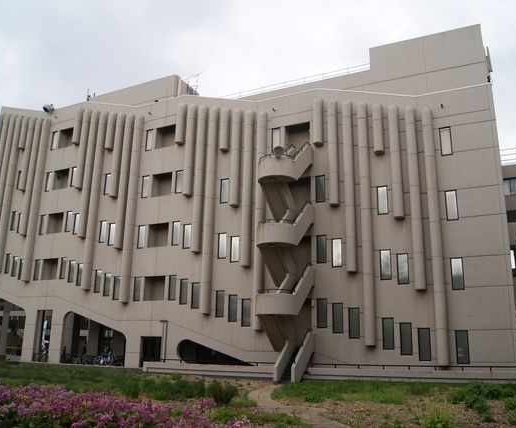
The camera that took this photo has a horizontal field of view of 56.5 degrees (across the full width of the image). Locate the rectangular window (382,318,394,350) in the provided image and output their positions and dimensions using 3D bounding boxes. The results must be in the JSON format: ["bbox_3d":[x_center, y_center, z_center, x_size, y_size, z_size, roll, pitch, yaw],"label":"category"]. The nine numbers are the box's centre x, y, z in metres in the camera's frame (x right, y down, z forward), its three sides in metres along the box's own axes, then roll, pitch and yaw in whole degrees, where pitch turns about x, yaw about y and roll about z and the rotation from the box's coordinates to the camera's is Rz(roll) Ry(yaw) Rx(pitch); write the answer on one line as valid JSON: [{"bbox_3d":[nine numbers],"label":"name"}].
[{"bbox_3d":[7.401,6.780,27.150,0.610,1.719,0.150,-5,-14,26],"label":"rectangular window"}]

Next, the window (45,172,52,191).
[{"bbox_3d":[-17.534,-2.650,40.283,0.605,1.650,0.120,-6,-16,25],"label":"window"}]

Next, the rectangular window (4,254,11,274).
[{"bbox_3d":[-20.383,4.086,39.169,0.570,1.630,0.150,-5,-15,25],"label":"rectangular window"}]

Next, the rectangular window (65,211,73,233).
[{"bbox_3d":[-14.922,0.609,37.930,0.590,1.660,0.130,-6,-16,26],"label":"rectangular window"}]

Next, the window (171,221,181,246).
[{"bbox_3d":[-5.933,1.447,35.115,0.610,1.719,0.150,-5,-14,26],"label":"window"}]

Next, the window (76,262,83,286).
[{"bbox_3d":[-13.179,4.512,35.555,0.570,1.630,0.150,-5,-15,25],"label":"window"}]

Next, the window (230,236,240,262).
[{"bbox_3d":[-1.478,2.242,30.608,0.590,1.660,0.130,-6,-16,26],"label":"window"}]

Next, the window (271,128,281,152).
[{"bbox_3d":[1.217,-4.932,32.060,0.600,1.688,0.150,-6,-16,25],"label":"window"}]

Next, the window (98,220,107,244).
[{"bbox_3d":[-11.683,1.374,36.255,0.605,1.650,0.120,-6,-16,25],"label":"window"}]

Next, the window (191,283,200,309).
[{"bbox_3d":[-4.159,5.435,31.979,0.600,1.688,0.150,-6,-16,25],"label":"window"}]

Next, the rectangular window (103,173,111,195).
[{"bbox_3d":[-11.823,-2.343,37.834,0.600,1.688,0.150,-6,-16,25],"label":"rectangular window"}]

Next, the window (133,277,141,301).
[{"bbox_3d":[-8.889,5.606,35.652,0.610,1.719,0.150,-5,-14,26],"label":"window"}]

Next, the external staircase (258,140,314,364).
[{"bbox_3d":[1.421,2.034,26.963,2.300,13.650,3.720,-6,-16,26],"label":"external staircase"}]

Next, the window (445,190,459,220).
[{"bbox_3d":[10.225,-0.450,25.348,0.590,1.660,0.130,-6,-16,26],"label":"window"}]

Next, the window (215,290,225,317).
[{"bbox_3d":[-2.374,5.710,30.411,0.605,1.650,0.120,-6,-16,25],"label":"window"}]

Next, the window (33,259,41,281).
[{"bbox_3d":[-17.628,4.521,38.372,0.605,1.650,0.120,-6,-16,25],"label":"window"}]

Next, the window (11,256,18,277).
[{"bbox_3d":[-19.616,4.278,38.746,0.570,1.630,0.150,-5,-15,25],"label":"window"}]

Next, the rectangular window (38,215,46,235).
[{"bbox_3d":[-18.570,0.986,41.607,0.610,1.719,0.150,-5,-14,26],"label":"rectangular window"}]

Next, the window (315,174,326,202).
[{"bbox_3d":[3.882,-1.546,29.843,0.600,1.688,0.150,-6,-16,25],"label":"window"}]

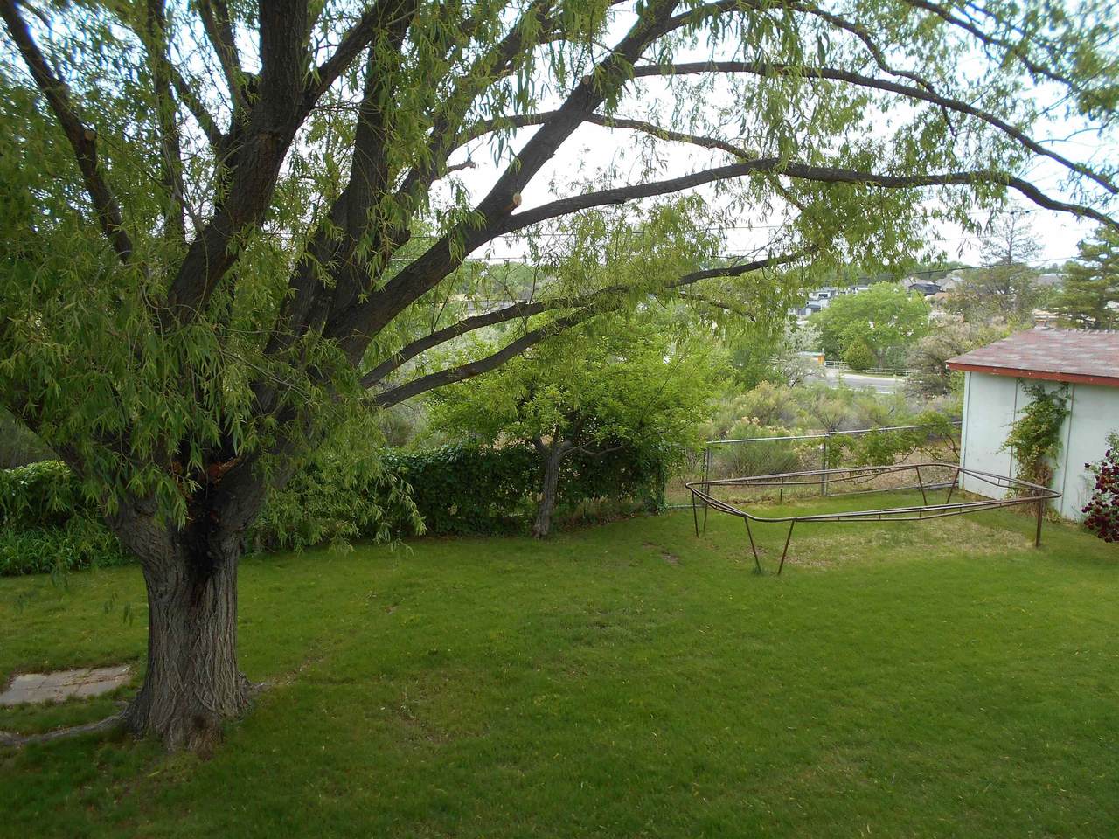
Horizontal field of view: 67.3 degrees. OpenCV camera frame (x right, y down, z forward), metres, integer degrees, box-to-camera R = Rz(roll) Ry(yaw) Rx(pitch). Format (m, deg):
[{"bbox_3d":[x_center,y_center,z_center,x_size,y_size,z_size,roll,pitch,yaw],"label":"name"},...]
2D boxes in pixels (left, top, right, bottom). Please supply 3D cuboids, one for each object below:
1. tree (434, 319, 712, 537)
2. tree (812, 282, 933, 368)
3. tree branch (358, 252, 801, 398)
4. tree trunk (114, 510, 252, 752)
[{"bbox_3d":[0.219,0.113,14.500,4.700,3.700,4.100,-1,9,0],"label":"tree"},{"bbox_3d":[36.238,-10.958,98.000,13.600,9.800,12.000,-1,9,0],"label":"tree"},{"bbox_3d":[0.512,-1.160,9.450,5.300,1.650,1.200,-4,9,-21],"label":"tree branch"},{"bbox_3d":[-3.749,1.995,8.333,1.200,2.100,1.050,-5,9,-24],"label":"tree trunk"}]

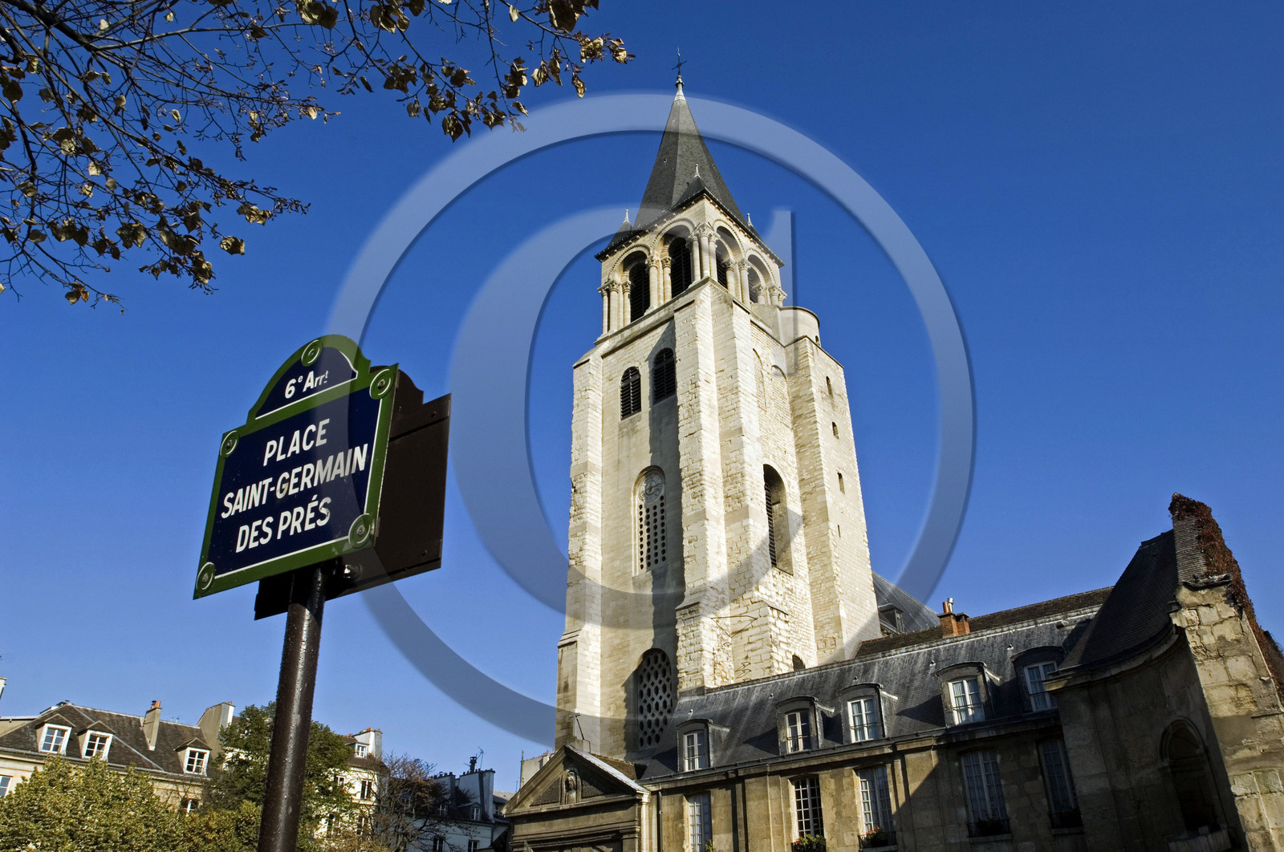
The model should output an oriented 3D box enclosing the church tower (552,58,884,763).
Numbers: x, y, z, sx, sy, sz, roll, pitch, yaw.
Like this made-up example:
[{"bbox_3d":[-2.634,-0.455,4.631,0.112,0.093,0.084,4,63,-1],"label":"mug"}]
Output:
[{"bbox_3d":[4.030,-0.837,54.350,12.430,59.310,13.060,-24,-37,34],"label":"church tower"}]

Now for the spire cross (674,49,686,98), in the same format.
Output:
[{"bbox_3d":[2.926,-27.419,69.094,1.350,6.020,0.700,-24,-37,34],"label":"spire cross"}]

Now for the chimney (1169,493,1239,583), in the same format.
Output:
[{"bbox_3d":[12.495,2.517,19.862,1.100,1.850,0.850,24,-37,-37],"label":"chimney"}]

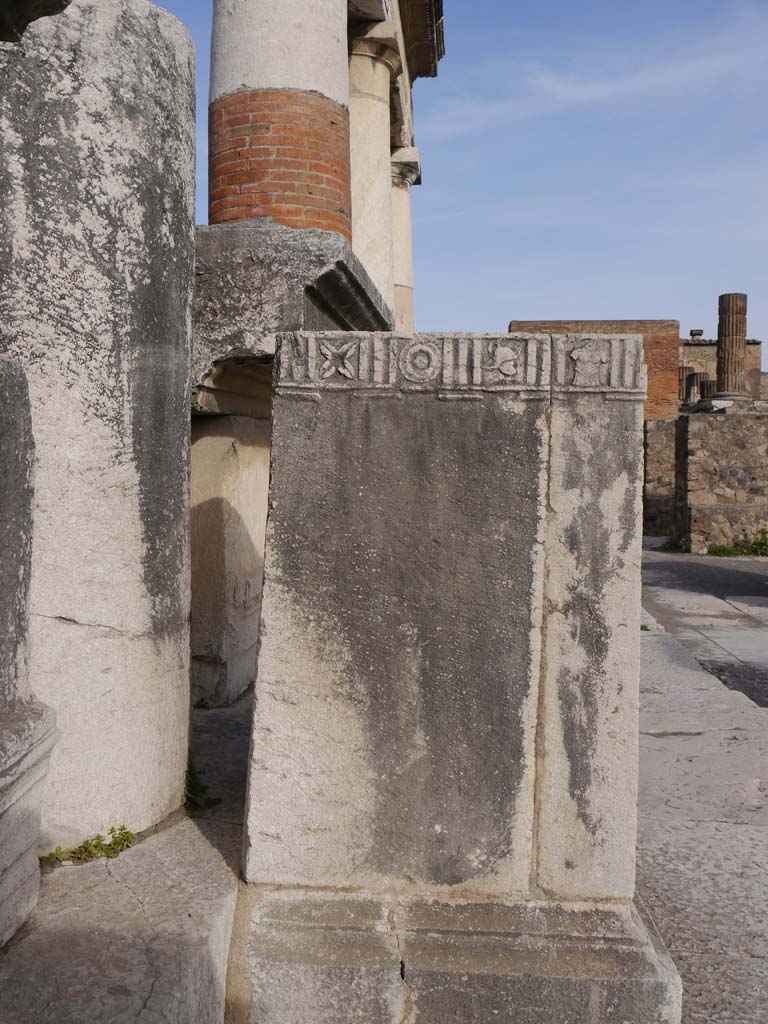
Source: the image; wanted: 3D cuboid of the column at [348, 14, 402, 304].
[{"bbox_3d":[-0.297,-2.007,9.500,0.836,4.798,0.836,1,3,5],"label":"column"}]

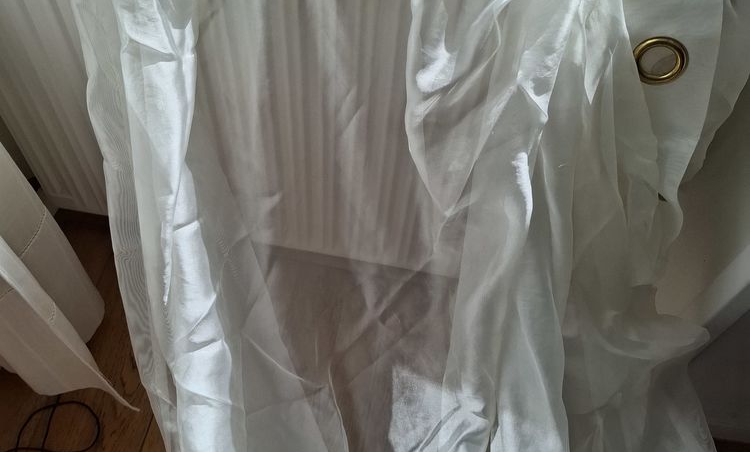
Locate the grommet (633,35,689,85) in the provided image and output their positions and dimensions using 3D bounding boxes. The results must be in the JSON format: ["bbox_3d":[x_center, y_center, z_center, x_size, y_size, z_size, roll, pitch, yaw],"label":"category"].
[{"bbox_3d":[0.330,-0.191,0.772,0.064,0.064,0.011,18,49,8],"label":"grommet"}]

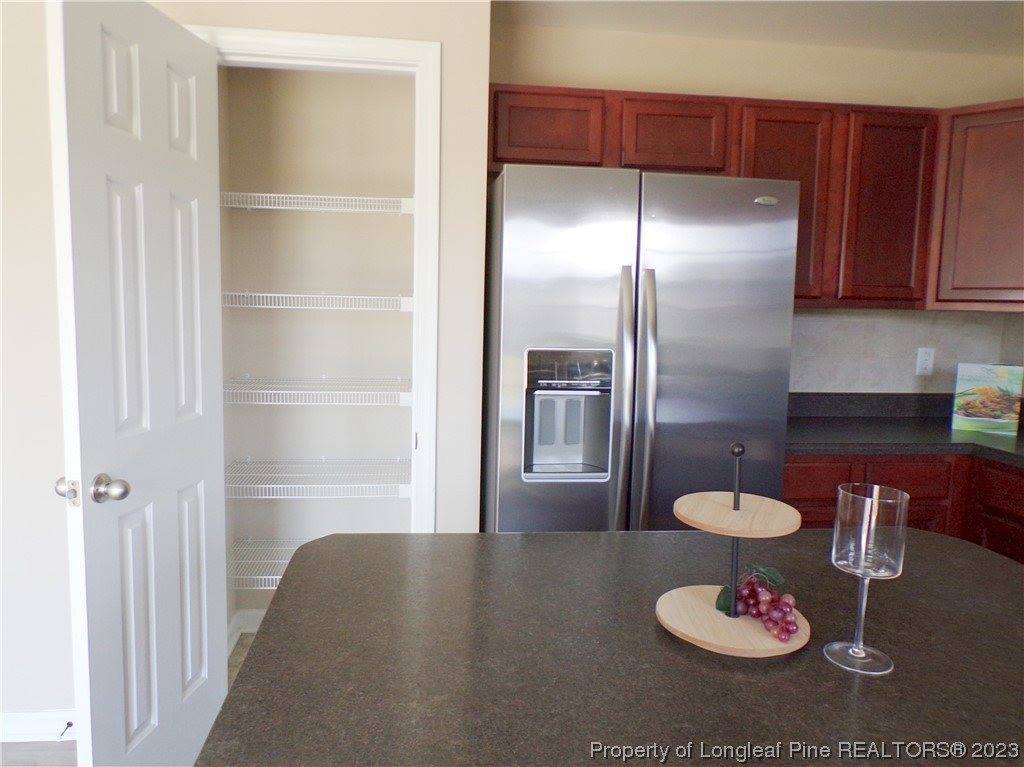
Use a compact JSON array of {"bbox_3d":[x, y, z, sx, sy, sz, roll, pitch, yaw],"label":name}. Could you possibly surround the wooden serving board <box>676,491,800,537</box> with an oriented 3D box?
[{"bbox_3d":[0.295,0.170,0.933,0.159,0.014,0.159,1,5,-6],"label":"wooden serving board"}]

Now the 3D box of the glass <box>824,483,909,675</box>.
[{"bbox_3d":[0.423,0.231,0.849,0.077,0.207,0.077,1,5,-6],"label":"glass"}]

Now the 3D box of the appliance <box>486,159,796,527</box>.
[{"bbox_3d":[0.377,0.209,2.554,0.908,1.760,0.830,1,5,-7],"label":"appliance"}]

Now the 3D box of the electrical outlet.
[{"bbox_3d":[1.790,-0.093,3.066,0.073,0.117,0.007,1,5,-6],"label":"electrical outlet"}]

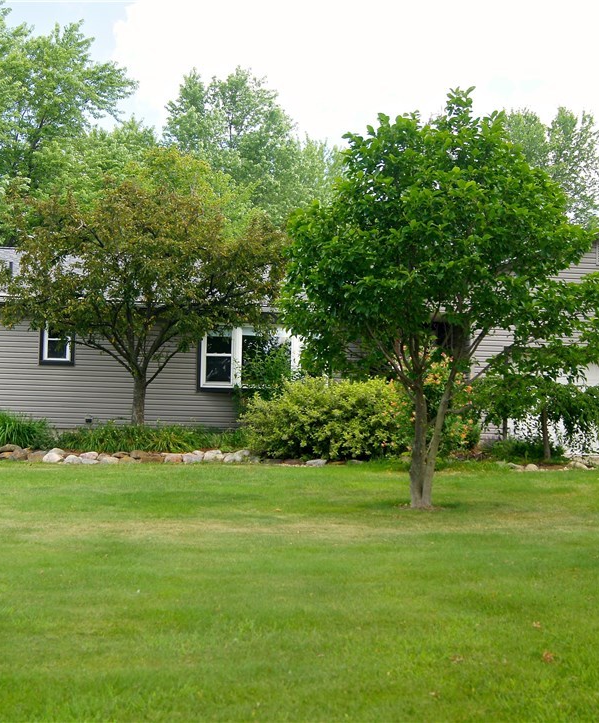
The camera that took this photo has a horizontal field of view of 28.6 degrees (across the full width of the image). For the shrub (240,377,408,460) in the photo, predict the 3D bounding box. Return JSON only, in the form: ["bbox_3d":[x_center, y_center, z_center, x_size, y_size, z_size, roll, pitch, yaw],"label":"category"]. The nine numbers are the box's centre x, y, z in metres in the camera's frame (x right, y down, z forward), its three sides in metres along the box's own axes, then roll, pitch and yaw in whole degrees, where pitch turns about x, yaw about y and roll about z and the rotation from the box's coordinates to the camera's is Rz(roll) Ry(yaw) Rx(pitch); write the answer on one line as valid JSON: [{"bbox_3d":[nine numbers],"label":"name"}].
[{"bbox_3d":[0.511,1.161,24.074,3.400,1.630,2.400,2,-3,-6],"label":"shrub"}]

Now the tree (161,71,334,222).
[{"bbox_3d":[-2.047,-4.267,46.318,6.960,14.920,6.900,1,-3,0],"label":"tree"}]

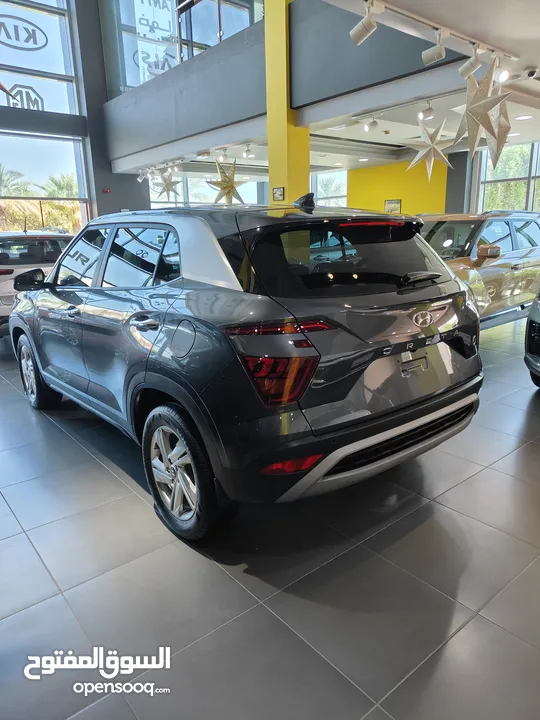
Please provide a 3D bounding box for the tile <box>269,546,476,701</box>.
[{"bbox_3d":[0.390,1.002,2.007,0.604,0.010,0.604,-13,18,-38],"label":"tile"}]

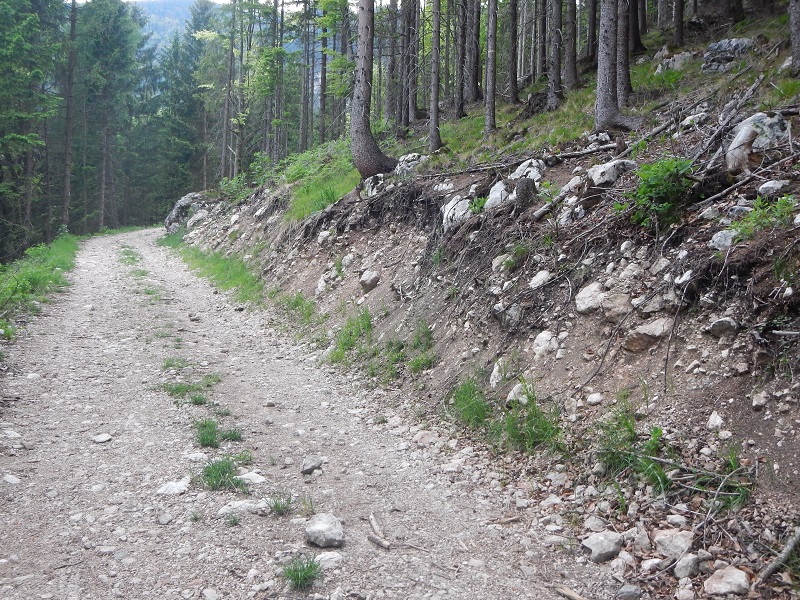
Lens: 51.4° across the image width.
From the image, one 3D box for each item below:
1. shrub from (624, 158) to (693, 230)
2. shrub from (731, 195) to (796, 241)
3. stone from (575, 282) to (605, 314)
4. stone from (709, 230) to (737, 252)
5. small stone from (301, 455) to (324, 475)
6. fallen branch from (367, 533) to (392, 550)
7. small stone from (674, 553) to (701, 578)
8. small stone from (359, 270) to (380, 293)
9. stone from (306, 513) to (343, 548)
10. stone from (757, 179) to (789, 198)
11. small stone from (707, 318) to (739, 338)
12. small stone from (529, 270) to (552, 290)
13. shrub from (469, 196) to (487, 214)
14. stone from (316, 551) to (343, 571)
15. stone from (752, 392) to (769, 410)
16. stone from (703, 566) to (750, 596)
[{"bbox_3d":[1.842,-0.752,5.930,0.480,0.480,0.430,1,0,17],"label":"shrub"},{"bbox_3d":[2.337,-0.530,5.350,0.420,0.280,0.340,1,2,0],"label":"shrub"},{"bbox_3d":[1.307,-0.010,5.740,0.185,0.180,0.160,1,0,13],"label":"stone"},{"bbox_3d":[2.023,-0.373,5.220,0.175,0.120,0.140,1,0,21],"label":"stone"},{"bbox_3d":[-0.507,0.947,4.790,0.120,0.070,0.105,1,0,-6],"label":"small stone"},{"bbox_3d":[-0.093,1.100,3.790,0.030,0.028,0.140,-5,9,-43],"label":"fallen branch"},{"bbox_3d":[1.265,1.173,3.664,0.102,0.092,0.091,2,1,20],"label":"small stone"},{"bbox_3d":[-0.404,-0.248,11.290,0.264,0.304,0.211,1,1,-2],"label":"small stone"},{"bbox_3d":[-0.340,1.039,3.750,0.165,0.130,0.140,1,2,0],"label":"stone"},{"bbox_3d":[2.579,-0.772,5.760,0.220,0.120,0.150,1,0,24],"label":"stone"},{"bbox_3d":[1.847,0.157,4.750,0.165,0.115,0.130,2,2,17],"label":"small stone"},{"bbox_3d":[1.327,-0.192,7.887,0.206,0.173,0.175,2,1,10],"label":"small stone"},{"bbox_3d":[0.792,-0.965,8.500,0.180,0.180,0.160,1,2,0],"label":"shrub"},{"bbox_3d":[-0.301,1.114,3.550,0.110,0.050,0.090,1,0,-4],"label":"stone"},{"bbox_3d":[1.863,0.525,4.300,0.080,0.080,0.075,2,2,17],"label":"stone"},{"bbox_3d":[1.372,1.177,3.489,0.177,0.096,0.124,2,1,22],"label":"stone"}]

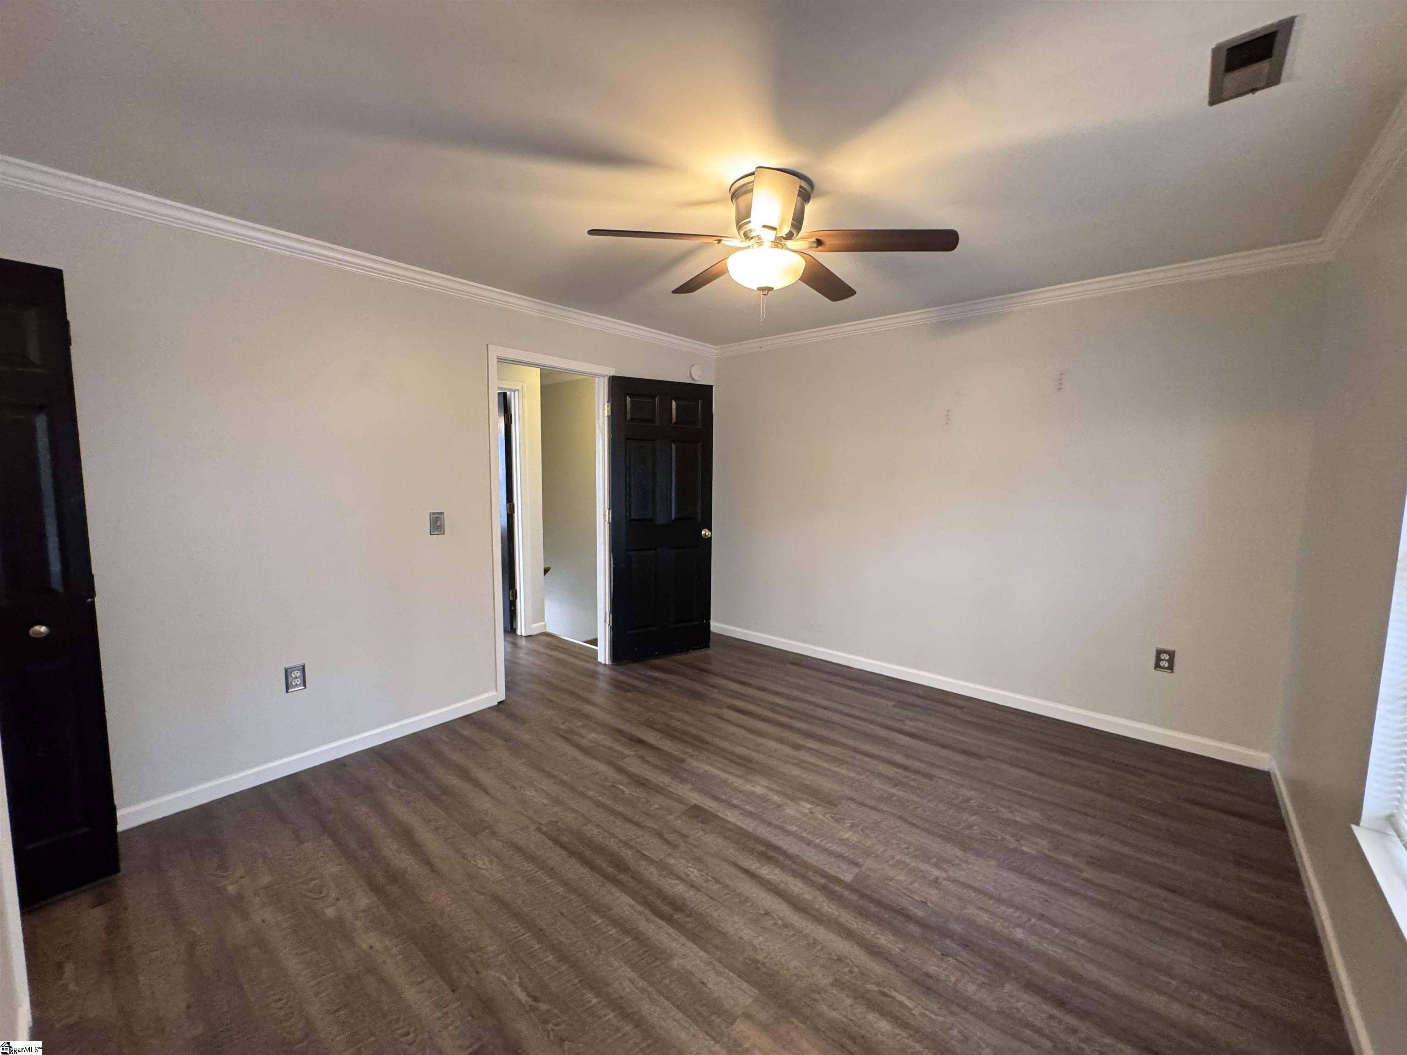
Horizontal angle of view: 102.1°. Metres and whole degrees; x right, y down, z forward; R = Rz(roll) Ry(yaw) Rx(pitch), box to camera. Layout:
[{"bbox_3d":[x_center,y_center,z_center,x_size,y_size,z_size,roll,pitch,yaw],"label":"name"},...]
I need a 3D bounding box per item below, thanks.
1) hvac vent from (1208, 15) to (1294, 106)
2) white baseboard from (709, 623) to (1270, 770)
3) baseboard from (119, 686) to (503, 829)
[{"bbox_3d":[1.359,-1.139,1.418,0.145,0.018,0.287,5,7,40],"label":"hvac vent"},{"bbox_3d":[1.389,0.995,3.793,3.458,0.081,0.018,5,7,40],"label":"white baseboard"},{"bbox_3d":[-1.764,1.079,2.754,0.018,0.081,1.668,5,7,40],"label":"baseboard"}]

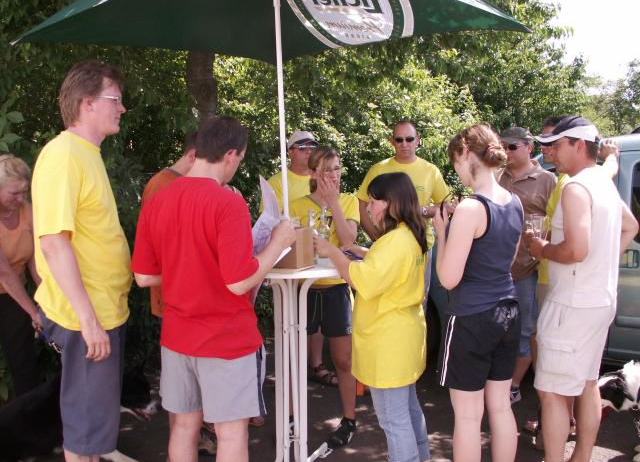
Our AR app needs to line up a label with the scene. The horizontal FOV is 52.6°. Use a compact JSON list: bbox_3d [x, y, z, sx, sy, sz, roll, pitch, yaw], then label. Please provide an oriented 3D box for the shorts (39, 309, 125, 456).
[{"bbox_3d":[-0.870,0.539,2.380,0.310,0.560,0.400,-1,6,-9],"label":"shorts"}]

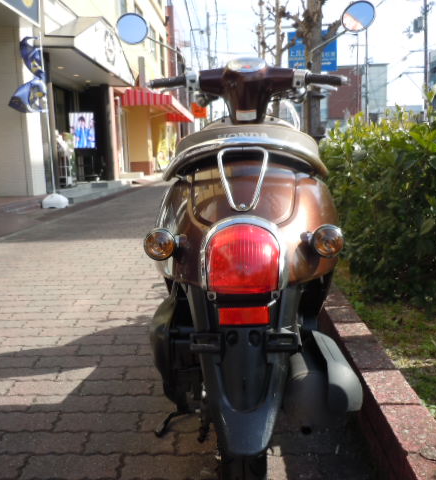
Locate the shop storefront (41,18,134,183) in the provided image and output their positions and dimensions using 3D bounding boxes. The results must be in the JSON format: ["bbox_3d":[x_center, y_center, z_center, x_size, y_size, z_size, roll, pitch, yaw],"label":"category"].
[{"bbox_3d":[-2.976,-2.798,11.163,1.150,3.380,4.800,-1,9,3],"label":"shop storefront"}]

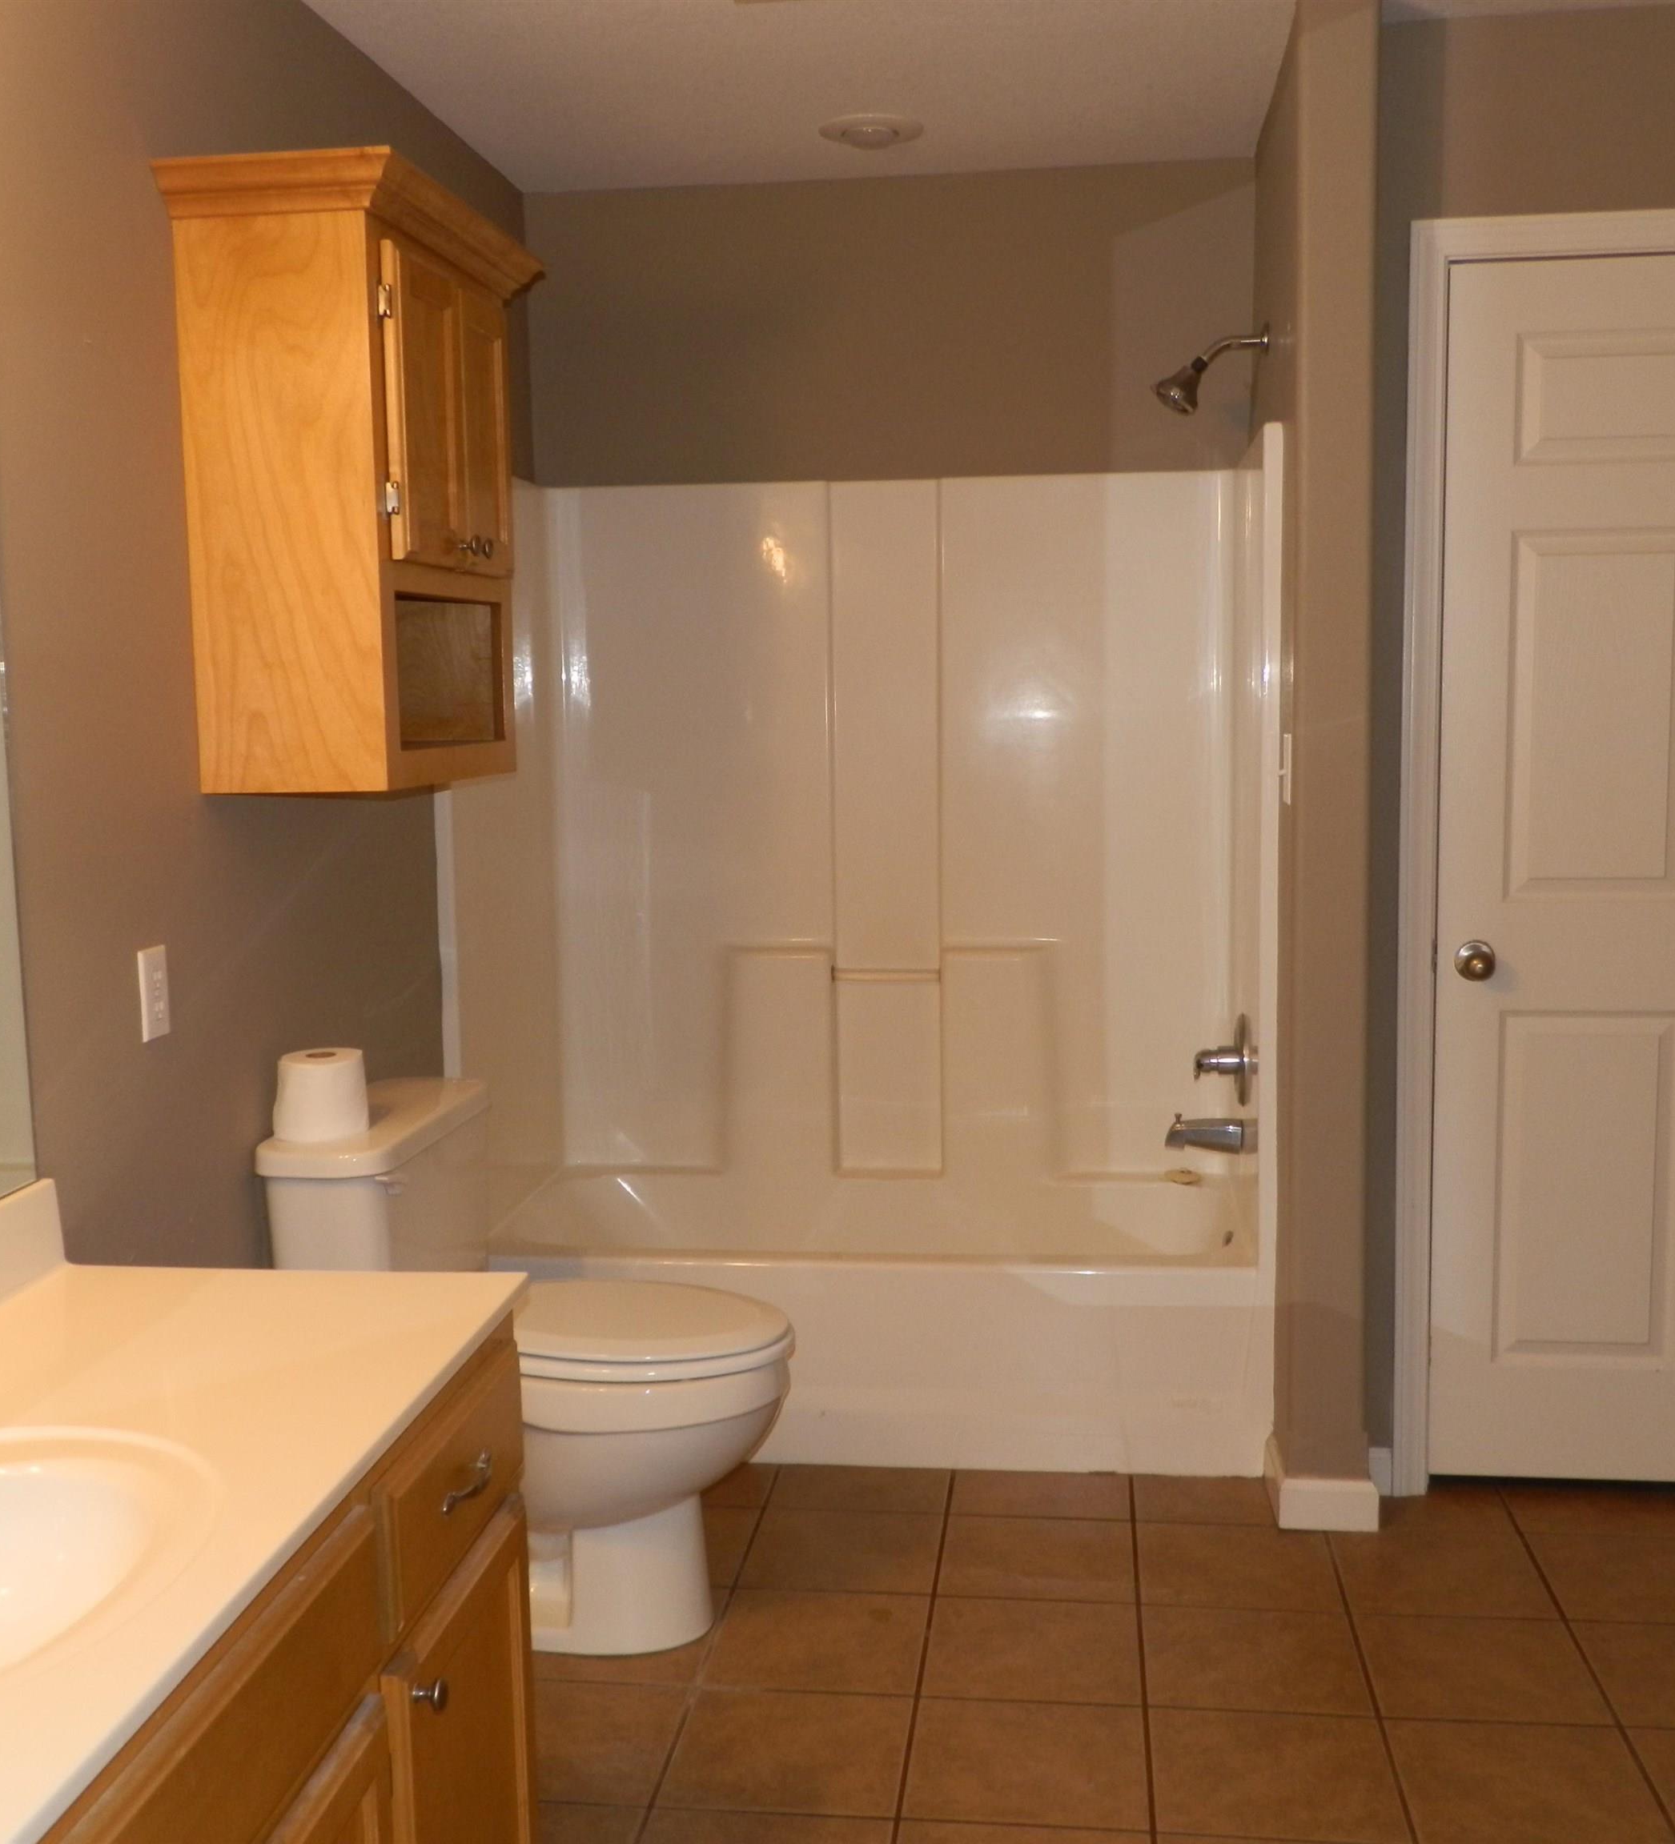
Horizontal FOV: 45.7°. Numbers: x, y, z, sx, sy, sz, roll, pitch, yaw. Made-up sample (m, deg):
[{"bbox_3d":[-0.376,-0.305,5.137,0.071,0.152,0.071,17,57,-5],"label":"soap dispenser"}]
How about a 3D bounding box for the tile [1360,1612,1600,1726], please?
[{"bbox_3d":[0.907,1.059,2.818,0.308,0.010,0.308,0,6,7],"label":"tile"}]

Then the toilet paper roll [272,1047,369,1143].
[{"bbox_3d":[-0.733,0.248,2.845,0.120,0.108,0.120,-1,6,0],"label":"toilet paper roll"}]

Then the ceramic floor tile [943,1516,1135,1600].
[{"bbox_3d":[0.327,1.034,3.217,0.305,0.010,0.301,0,6,7],"label":"ceramic floor tile"}]

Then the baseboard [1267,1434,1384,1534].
[{"bbox_3d":[0.829,0.954,3.409,0.165,0.091,0.226,0,6,7],"label":"baseboard"}]

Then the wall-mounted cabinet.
[{"bbox_3d":[-0.659,-0.605,2.882,0.308,0.801,0.722,0,6,7],"label":"wall-mounted cabinet"}]

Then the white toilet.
[{"bbox_3d":[-0.419,0.670,2.994,0.700,0.773,0.500,0,6,7],"label":"white toilet"}]

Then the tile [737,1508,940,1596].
[{"bbox_3d":[0.015,1.036,3.256,0.305,0.010,0.301,0,6,7],"label":"tile"}]

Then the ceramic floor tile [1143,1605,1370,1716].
[{"bbox_3d":[0.597,1.060,2.856,0.308,0.010,0.308,0,6,7],"label":"ceramic floor tile"}]

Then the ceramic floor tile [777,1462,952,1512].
[{"bbox_3d":[0.047,1.007,3.516,0.305,0.010,0.206,0,6,7],"label":"ceramic floor tile"}]

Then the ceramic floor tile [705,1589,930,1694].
[{"bbox_3d":[-0.025,1.062,2.934,0.308,0.010,0.308,0,6,7],"label":"ceramic floor tile"}]

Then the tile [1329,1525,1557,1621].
[{"bbox_3d":[0.950,1.032,3.140,0.305,0.010,0.301,0,6,7],"label":"tile"}]

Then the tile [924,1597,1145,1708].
[{"bbox_3d":[0.289,1.068,2.911,0.305,0.010,0.301,0,6,7],"label":"tile"}]

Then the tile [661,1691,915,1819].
[{"bbox_3d":[-0.061,1.104,2.643,0.305,0.010,0.301,0,6,7],"label":"tile"}]

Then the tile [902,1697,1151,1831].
[{"bbox_3d":[0.248,1.094,2.586,0.308,0.010,0.308,0,6,7],"label":"tile"}]

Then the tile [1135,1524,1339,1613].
[{"bbox_3d":[0.635,1.027,3.165,0.308,0.010,0.308,0,6,7],"label":"tile"}]

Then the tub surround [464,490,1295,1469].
[{"bbox_3d":[0.067,0.035,3.865,1.495,1.840,0.740,0,6,7],"label":"tub surround"}]

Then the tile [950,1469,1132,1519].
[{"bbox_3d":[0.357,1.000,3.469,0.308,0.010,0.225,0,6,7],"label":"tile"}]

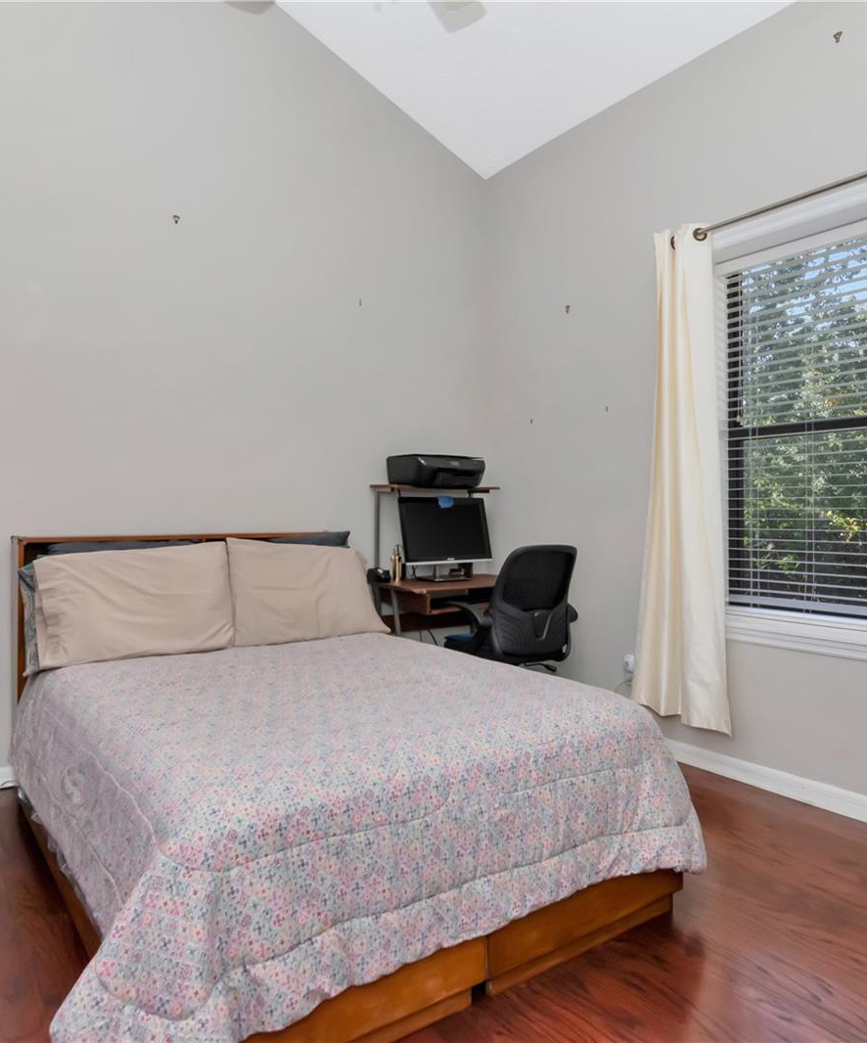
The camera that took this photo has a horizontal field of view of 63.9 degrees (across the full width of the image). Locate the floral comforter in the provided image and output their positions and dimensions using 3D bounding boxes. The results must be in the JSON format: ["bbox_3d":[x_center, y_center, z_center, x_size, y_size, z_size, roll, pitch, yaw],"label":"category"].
[{"bbox_3d":[-0.387,0.730,2.186,1.535,0.460,1.840,0,0,-35],"label":"floral comforter"}]

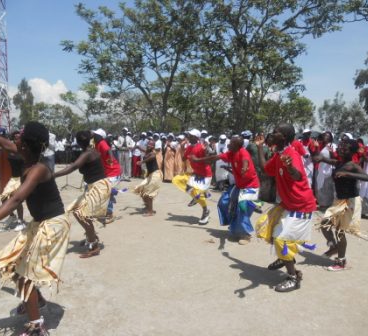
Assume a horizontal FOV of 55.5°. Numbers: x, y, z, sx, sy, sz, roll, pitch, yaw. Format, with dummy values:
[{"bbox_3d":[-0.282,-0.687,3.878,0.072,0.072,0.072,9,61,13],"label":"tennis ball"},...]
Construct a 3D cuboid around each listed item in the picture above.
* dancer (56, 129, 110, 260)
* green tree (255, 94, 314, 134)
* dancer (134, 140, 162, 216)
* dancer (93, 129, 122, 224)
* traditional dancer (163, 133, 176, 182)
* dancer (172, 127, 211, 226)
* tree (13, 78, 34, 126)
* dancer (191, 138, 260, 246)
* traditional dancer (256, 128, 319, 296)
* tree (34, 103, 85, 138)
[{"bbox_3d":[-1.256,0.319,4.280,0.680,1.540,0.500,4,7,21],"label":"dancer"},{"bbox_3d":[7.635,-3.494,26.781,4.636,4.508,4.173,0,6,0],"label":"green tree"},{"bbox_3d":[-0.670,0.204,6.599,0.520,1.405,0.470,-2,7,-22],"label":"dancer"},{"bbox_3d":[-1.286,0.141,5.800,0.580,1.580,0.520,4,7,18],"label":"dancer"},{"bbox_3d":[-0.457,-0.322,11.002,0.450,1.522,0.350,1,6,11],"label":"traditional dancer"},{"bbox_3d":[0.129,0.154,6.019,0.600,1.625,0.500,-3,7,-30],"label":"dancer"},{"bbox_3d":[-20.671,-7.856,45.000,2.700,7.300,2.700,0,6,-11],"label":"tree"},{"bbox_3d":[0.605,0.320,4.970,0.850,1.520,0.620,-1,7,-25],"label":"dancer"},{"bbox_3d":[1.009,0.400,3.474,0.620,1.672,0.550,-3,7,-30],"label":"traditional dancer"},{"bbox_3d":[-13.351,-4.717,37.713,5.438,4.639,4.894,0,6,0],"label":"tree"}]

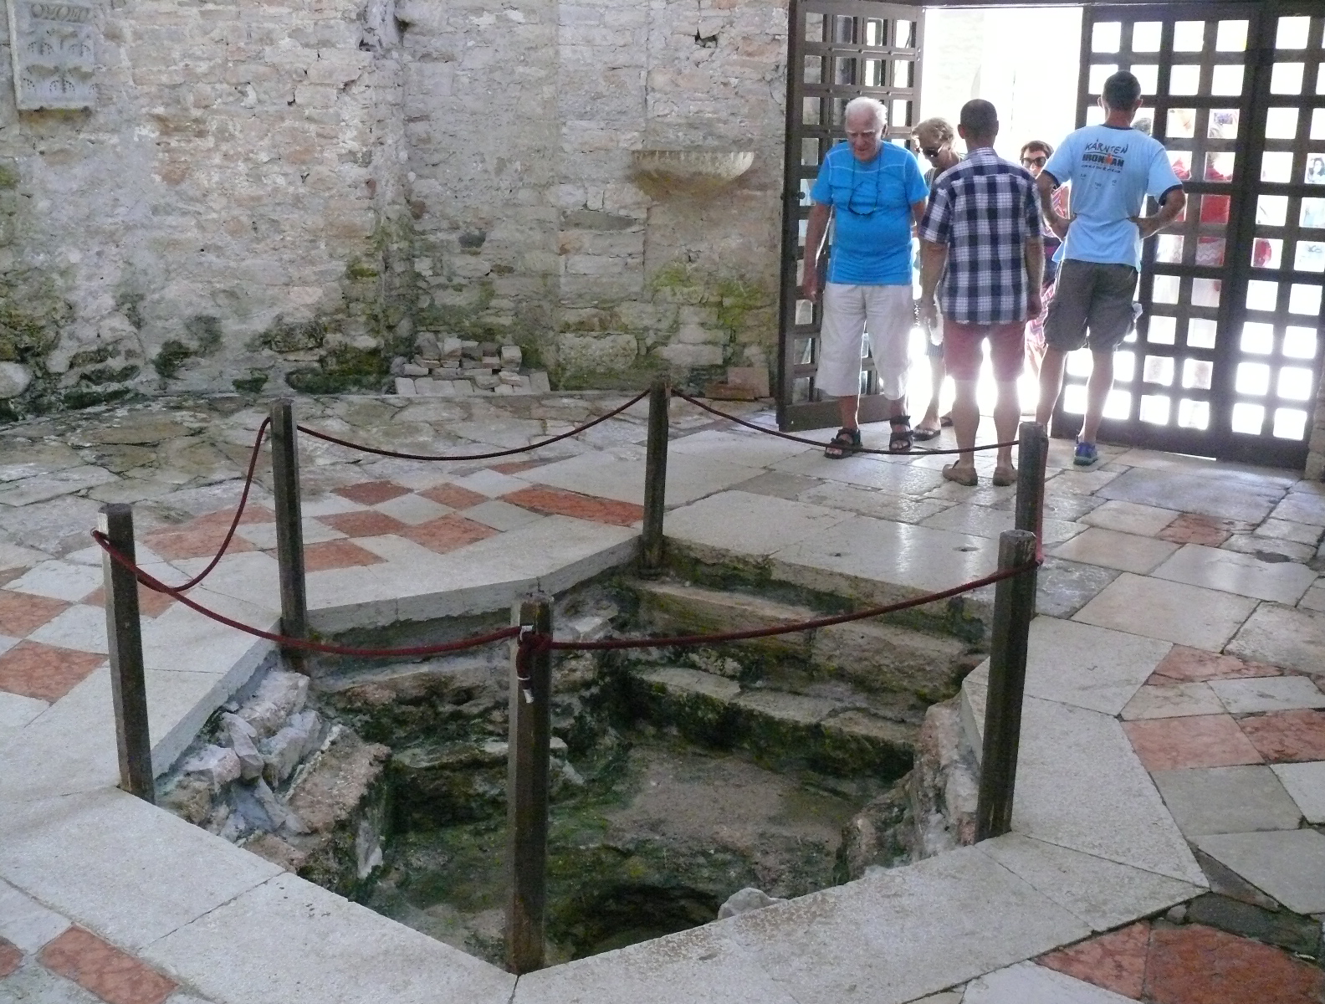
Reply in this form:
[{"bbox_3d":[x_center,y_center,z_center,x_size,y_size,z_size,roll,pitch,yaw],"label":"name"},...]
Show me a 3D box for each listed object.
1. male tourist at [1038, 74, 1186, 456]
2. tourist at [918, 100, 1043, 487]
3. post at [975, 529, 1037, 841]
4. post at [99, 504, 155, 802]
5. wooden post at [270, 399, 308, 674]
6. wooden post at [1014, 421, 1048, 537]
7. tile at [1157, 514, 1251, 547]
[{"bbox_3d":[2.179,-1.133,6.582,0.710,1.840,0.380,7,17,24],"label":"male tourist"},{"bbox_3d":[1.509,-0.947,6.197,0.550,1.715,0.360,3,14,9],"label":"tourist"},{"bbox_3d":[0.777,0.450,3.074,0.083,0.792,0.083,4,16,14],"label":"post"},{"bbox_3d":[-1.230,0.386,3.123,0.075,0.773,0.075,-2,14,-15],"label":"post"},{"bbox_3d":[-1.211,0.122,4.384,0.078,0.899,0.078,-4,16,-15],"label":"wooden post"},{"bbox_3d":[1.192,0.128,4.425,0.080,0.781,0.080,4,16,14],"label":"wooden post"},{"bbox_3d":[2.193,0.124,5.526,0.265,0.020,0.448,12,18,37],"label":"tile"}]

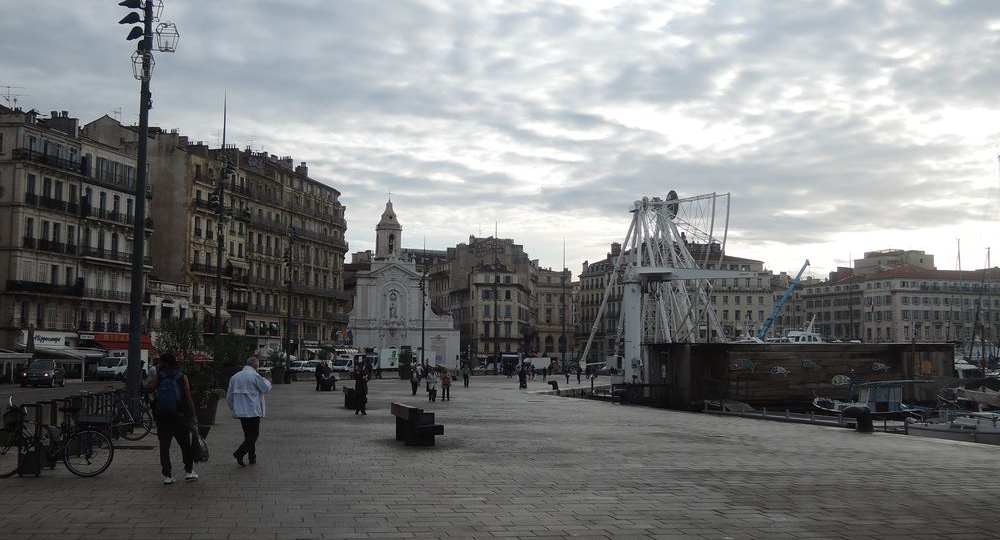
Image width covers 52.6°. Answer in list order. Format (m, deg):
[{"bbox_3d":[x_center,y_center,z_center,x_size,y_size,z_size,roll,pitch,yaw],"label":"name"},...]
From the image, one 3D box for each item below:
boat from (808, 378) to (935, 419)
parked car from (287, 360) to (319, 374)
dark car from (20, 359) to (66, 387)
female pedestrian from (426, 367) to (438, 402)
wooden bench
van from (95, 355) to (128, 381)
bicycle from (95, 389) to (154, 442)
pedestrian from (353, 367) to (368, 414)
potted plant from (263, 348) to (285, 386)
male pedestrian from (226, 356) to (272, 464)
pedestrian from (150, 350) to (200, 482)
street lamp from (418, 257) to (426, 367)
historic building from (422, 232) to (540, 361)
[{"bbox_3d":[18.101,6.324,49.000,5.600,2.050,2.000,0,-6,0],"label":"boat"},{"bbox_3d":[-21.554,10.860,111.472,1.800,1.600,4.300,-2,-6,16],"label":"parked car"},{"bbox_3d":[-30.695,6.913,68.091,1.880,1.820,4.600,2,-6,-12],"label":"dark car"},{"bbox_3d":[-3.266,5.542,49.080,0.550,1.630,0.420,1,-6,-5],"label":"female pedestrian"},{"bbox_3d":[-1.801,3.262,21.430,0.750,0.760,3.300,2,-6,-12],"label":"wooden bench"},{"bbox_3d":[-35.620,9.227,95.154,2.050,2.500,5.400,-2,-6,16],"label":"van"},{"bbox_3d":[-7.748,2.876,20.252,1.700,1.050,0.550,2,-6,-12],"label":"bicycle"},{"bbox_3d":[-4.671,4.019,33.982,0.460,1.660,0.430,-2,-6,20],"label":"pedestrian"},{"bbox_3d":[-19.625,8.311,87.607,1.800,3.200,1.800,0,-5,0],"label":"potted plant"},{"bbox_3d":[-3.991,2.247,16.186,0.580,1.740,0.450,-2,-6,25],"label":"male pedestrian"},{"bbox_3d":[-4.456,2.005,13.822,0.600,1.780,0.470,0,-5,2],"label":"pedestrian"},{"bbox_3d":[-9.187,4.718,119.095,0.950,16.500,0.950,0,-5,0],"label":"street lamp"},{"bbox_3d":[-4.287,7.806,222.273,24.000,30.000,26.000,0,-5,0],"label":"historic building"}]

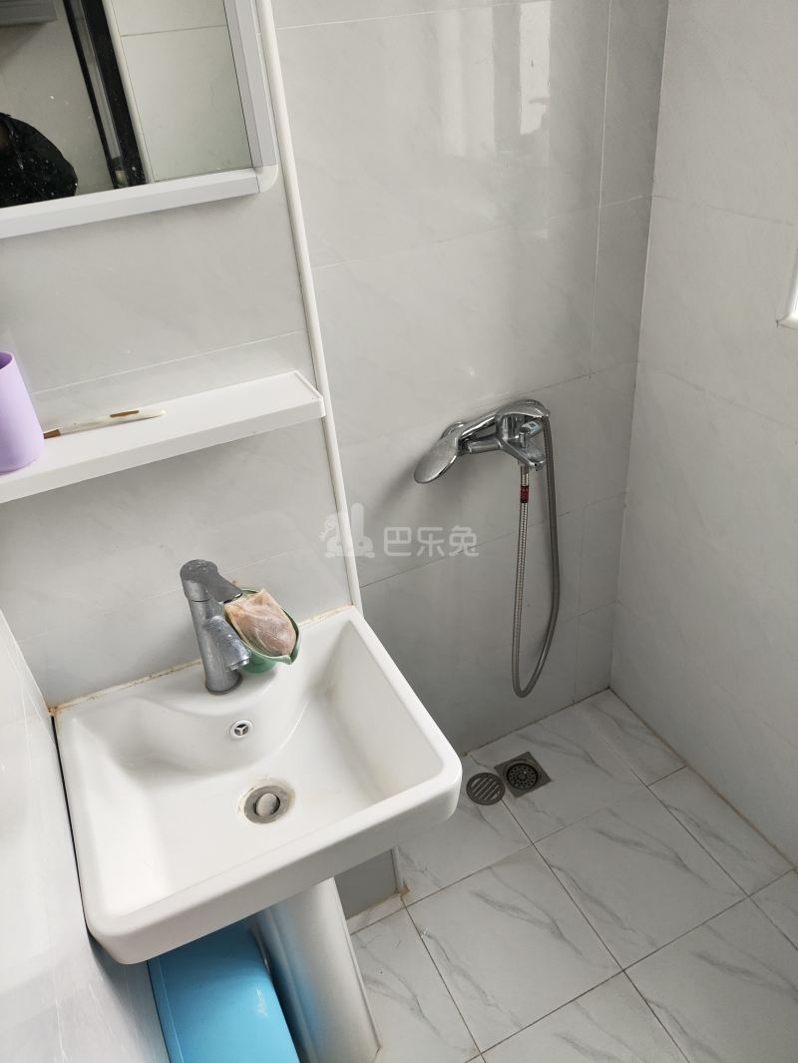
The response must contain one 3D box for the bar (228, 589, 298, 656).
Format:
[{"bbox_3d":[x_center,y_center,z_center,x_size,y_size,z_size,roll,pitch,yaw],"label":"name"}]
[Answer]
[{"bbox_3d":[-0.180,0.130,0.991,0.064,0.026,0.096,-34,79,-35],"label":"bar"}]

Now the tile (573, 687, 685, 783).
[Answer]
[{"bbox_3d":[0.561,0.502,1.812,0.120,0.010,0.277,-18,35,-17],"label":"tile"}]

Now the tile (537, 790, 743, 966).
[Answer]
[{"bbox_3d":[0.490,0.700,1.523,0.300,0.010,0.300,-18,35,-17],"label":"tile"}]

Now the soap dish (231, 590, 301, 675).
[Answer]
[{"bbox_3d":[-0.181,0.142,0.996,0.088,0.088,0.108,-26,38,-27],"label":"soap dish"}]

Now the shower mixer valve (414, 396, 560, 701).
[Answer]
[{"bbox_3d":[0.180,0.071,1.427,0.300,0.710,0.180,-18,34,-18],"label":"shower mixer valve"}]

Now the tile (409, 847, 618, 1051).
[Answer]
[{"bbox_3d":[0.218,0.790,1.434,0.300,0.010,0.300,-18,35,-17],"label":"tile"}]

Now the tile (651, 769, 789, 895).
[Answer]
[{"bbox_3d":[0.680,0.636,1.586,0.120,0.010,0.300,-18,35,-17],"label":"tile"}]

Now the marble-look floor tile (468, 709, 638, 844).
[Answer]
[{"bbox_3d":[0.371,0.565,1.749,0.300,0.010,0.277,-18,35,-17],"label":"marble-look floor tile"}]

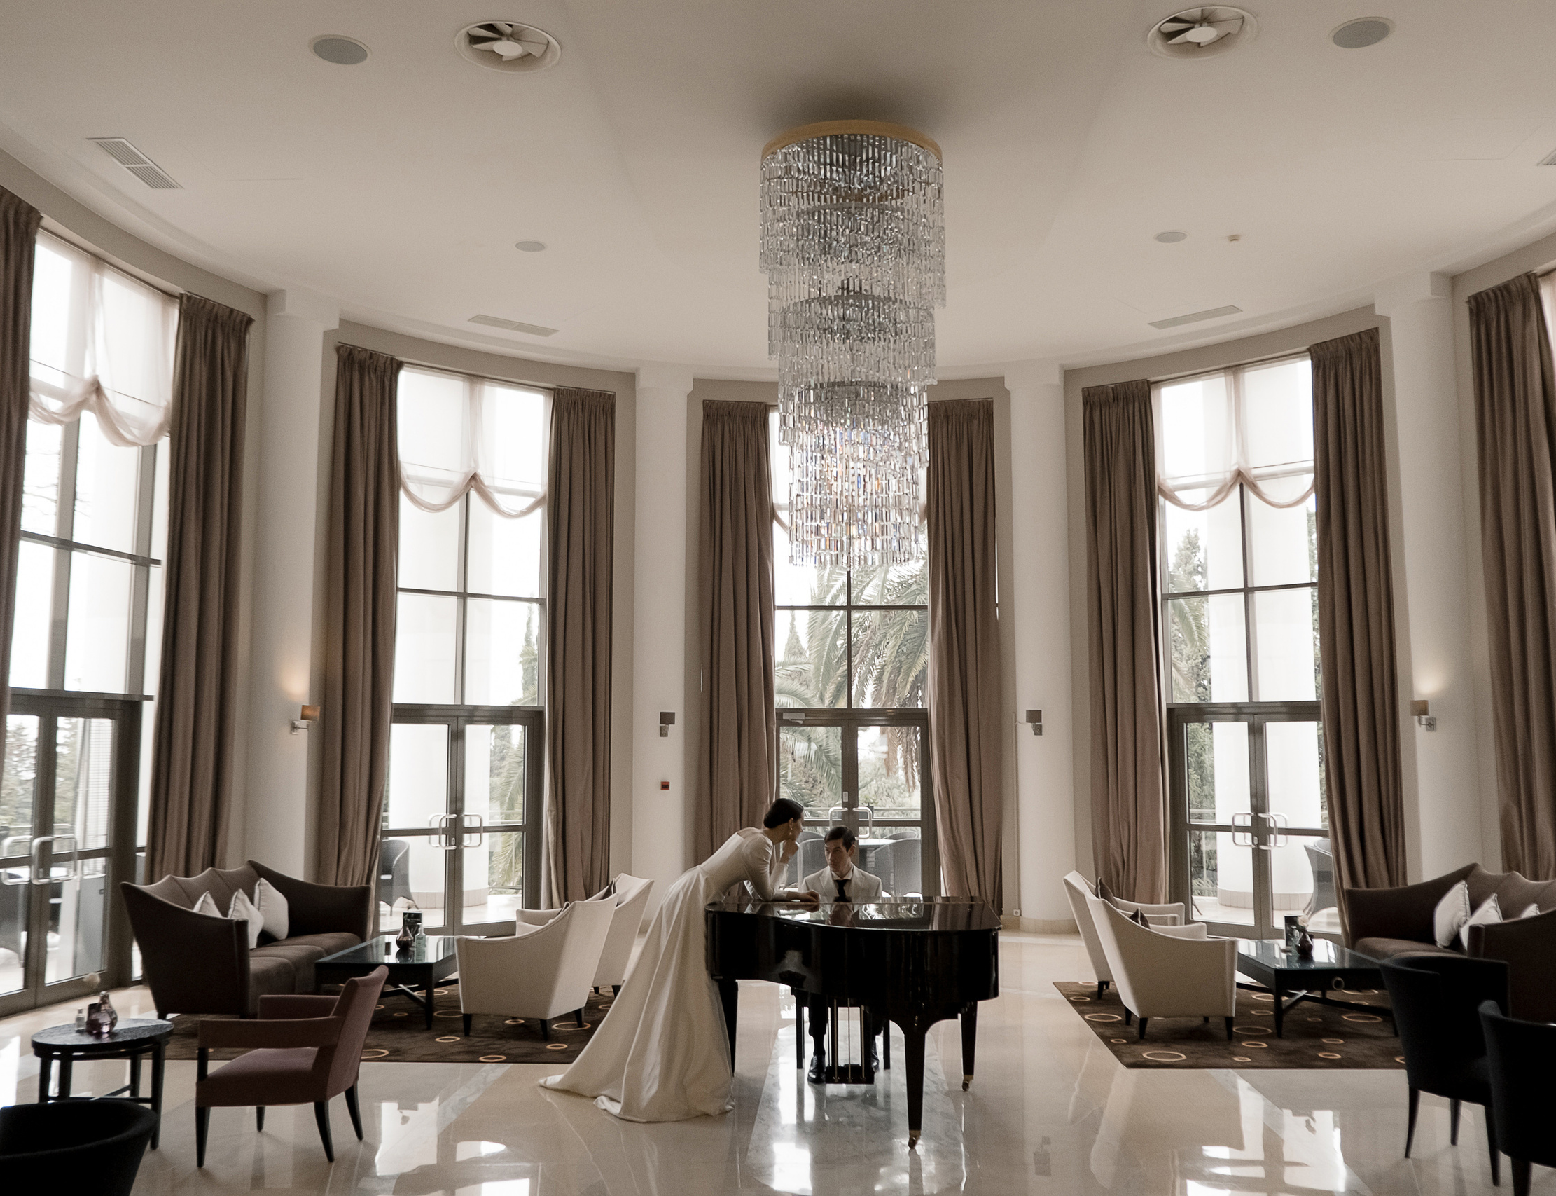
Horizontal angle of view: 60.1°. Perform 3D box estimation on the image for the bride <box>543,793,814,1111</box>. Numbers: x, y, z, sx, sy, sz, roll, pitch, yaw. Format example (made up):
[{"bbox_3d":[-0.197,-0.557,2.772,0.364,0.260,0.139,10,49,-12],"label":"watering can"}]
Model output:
[{"bbox_3d":[-0.495,1.832,7.077,1.470,1.540,0.820,1,-7,-10],"label":"bride"}]

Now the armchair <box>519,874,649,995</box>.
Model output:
[{"bbox_3d":[-1.445,2.529,10.049,0.820,0.870,0.750,3,-7,-25],"label":"armchair"}]

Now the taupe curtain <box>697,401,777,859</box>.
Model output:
[{"bbox_3d":[-0.436,0.638,14.546,0.800,5.640,0.250,1,-7,-10],"label":"taupe curtain"}]

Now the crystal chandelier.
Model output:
[{"bbox_3d":[0.498,-1.642,9.094,1.260,2.785,1.260,0,-6,0],"label":"crystal chandelier"}]

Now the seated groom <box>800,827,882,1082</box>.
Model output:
[{"bbox_3d":[0.379,2.057,7.929,0.514,1.365,0.791,-1,-7,5],"label":"seated groom"}]

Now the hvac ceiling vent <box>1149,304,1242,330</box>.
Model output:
[{"bbox_3d":[4.132,-2.767,13.308,0.861,0.040,0.267,-6,-9,40],"label":"hvac ceiling vent"}]

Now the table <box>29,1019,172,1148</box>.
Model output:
[{"bbox_3d":[-3.094,2.248,6.144,0.575,0.515,0.575,0,-7,0],"label":"table"}]

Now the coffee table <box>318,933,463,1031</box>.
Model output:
[{"bbox_3d":[-2.625,2.685,9.458,0.800,0.430,1.300,0,-6,2],"label":"coffee table"}]

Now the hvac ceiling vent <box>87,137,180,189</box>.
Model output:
[{"bbox_3d":[-4.307,-2.923,9.044,0.230,0.050,0.800,-1,-7,3],"label":"hvac ceiling vent"}]

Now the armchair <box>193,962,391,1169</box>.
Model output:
[{"bbox_3d":[-2.165,2.106,6.140,0.750,0.790,0.630,-1,-7,3],"label":"armchair"}]

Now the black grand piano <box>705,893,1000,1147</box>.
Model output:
[{"bbox_3d":[0.364,2.083,6.728,1.470,1.000,1.490,-1,-7,4],"label":"black grand piano"}]

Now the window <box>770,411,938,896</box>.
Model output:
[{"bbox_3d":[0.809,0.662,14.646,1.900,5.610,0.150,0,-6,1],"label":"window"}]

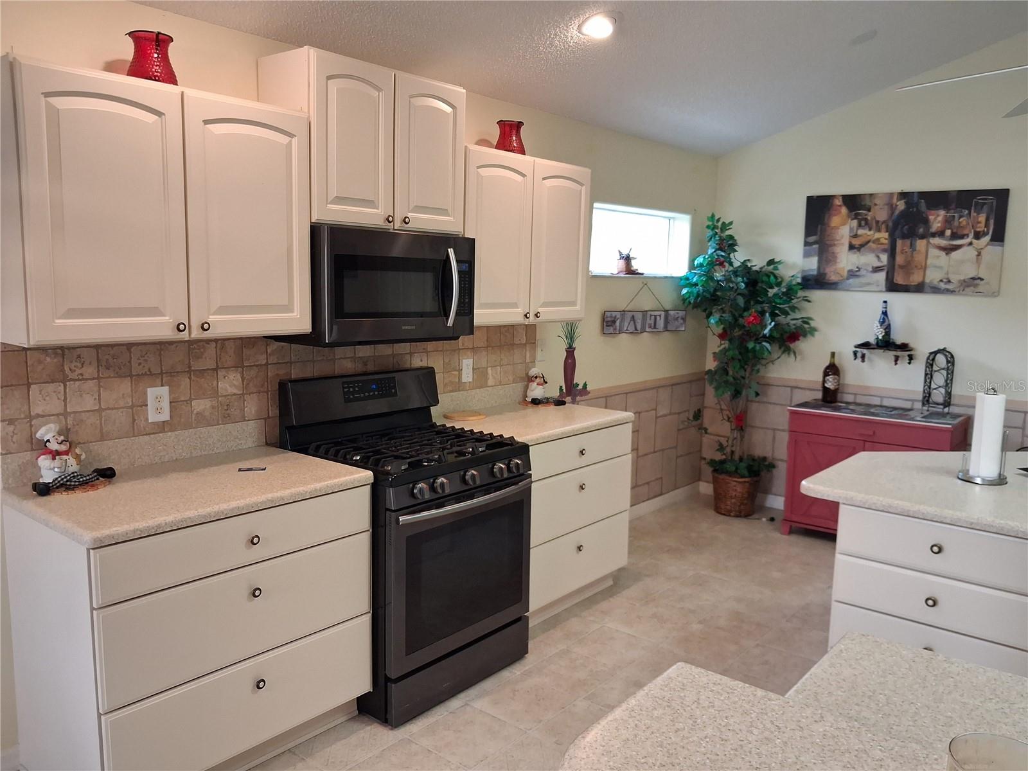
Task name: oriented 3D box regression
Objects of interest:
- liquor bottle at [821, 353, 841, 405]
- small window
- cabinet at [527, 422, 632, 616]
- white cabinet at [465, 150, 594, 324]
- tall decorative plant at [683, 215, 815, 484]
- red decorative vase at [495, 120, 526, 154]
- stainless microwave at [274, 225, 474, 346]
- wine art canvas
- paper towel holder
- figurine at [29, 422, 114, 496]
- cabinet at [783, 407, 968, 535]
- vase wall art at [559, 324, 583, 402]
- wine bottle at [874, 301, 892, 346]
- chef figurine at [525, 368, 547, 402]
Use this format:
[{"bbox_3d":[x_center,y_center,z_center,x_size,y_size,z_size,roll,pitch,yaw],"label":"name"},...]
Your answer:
[{"bbox_3d":[2.066,-0.050,5.224,0.105,0.335,0.105,8,10,39],"label":"liquor bottle"},{"bbox_3d":[0.788,-0.913,5.183,0.140,0.430,1.210,8,10,39],"label":"small window"},{"bbox_3d":[0.059,0.617,3.897,0.630,0.870,0.890,8,10,39],"label":"cabinet"},{"bbox_3d":[-0.042,-0.688,3.850,0.330,0.760,0.912,8,10,39],"label":"white cabinet"},{"bbox_3d":[1.530,-0.141,5.334,0.730,1.970,0.620,8,10,39],"label":"tall decorative plant"},{"bbox_3d":[-0.025,-1.155,3.783,0.150,0.195,0.150,1,8,0],"label":"red decorative vase"},{"bbox_3d":[-0.547,-0.399,3.211,0.430,0.425,0.757,8,10,39],"label":"stainless microwave"},{"bbox_3d":[2.402,-0.888,5.026,1.165,0.615,0.035,8,10,39],"label":"wine art canvas"},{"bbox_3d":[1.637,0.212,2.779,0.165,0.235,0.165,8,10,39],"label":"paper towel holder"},{"bbox_3d":[-1.350,0.207,2.464,0.145,0.190,0.250,3,8,14],"label":"figurine"},{"bbox_3d":[2.216,0.568,4.974,0.905,0.810,0.520,7,10,35],"label":"cabinet"},{"bbox_3d":[0.332,-0.145,4.599,0.045,0.475,0.220,8,11,40],"label":"vase wall art"},{"bbox_3d":[2.291,-0.386,4.968,0.095,0.287,0.090,8,10,39],"label":"wine bottle"},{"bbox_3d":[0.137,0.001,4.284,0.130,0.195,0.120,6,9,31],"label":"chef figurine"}]

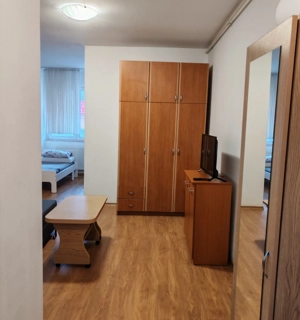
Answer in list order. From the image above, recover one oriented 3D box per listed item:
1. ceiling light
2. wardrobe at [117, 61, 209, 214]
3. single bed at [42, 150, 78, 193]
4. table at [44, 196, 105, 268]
[{"bbox_3d":[-0.736,-1.559,3.311,0.390,0.135,0.390,2,7,0],"label":"ceiling light"},{"bbox_3d":[0.181,-0.305,4.900,1.270,2.270,0.580,2,7,0],"label":"wardrobe"},{"bbox_3d":[-2.269,0.189,6.924,0.955,0.670,1.910,2,7,0],"label":"single bed"},{"bbox_3d":[-0.736,0.744,3.312,0.470,0.515,0.905,2,7,0],"label":"table"}]

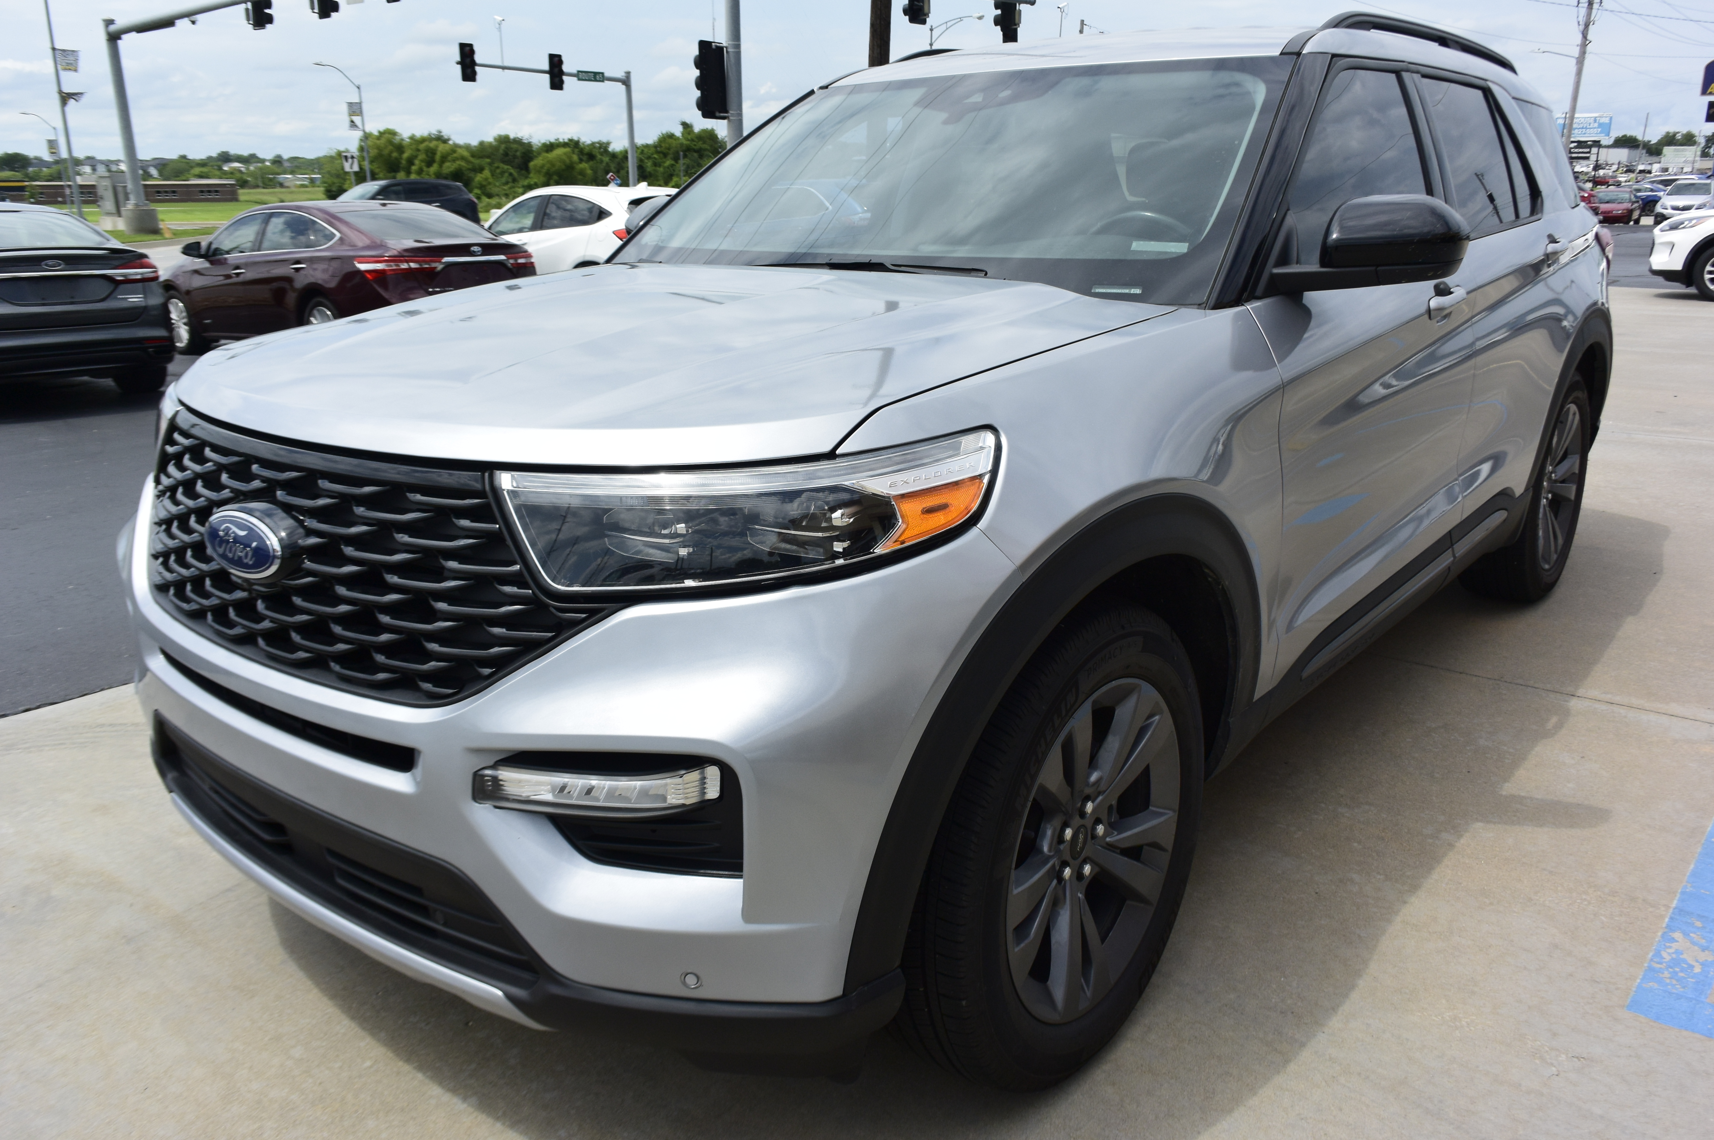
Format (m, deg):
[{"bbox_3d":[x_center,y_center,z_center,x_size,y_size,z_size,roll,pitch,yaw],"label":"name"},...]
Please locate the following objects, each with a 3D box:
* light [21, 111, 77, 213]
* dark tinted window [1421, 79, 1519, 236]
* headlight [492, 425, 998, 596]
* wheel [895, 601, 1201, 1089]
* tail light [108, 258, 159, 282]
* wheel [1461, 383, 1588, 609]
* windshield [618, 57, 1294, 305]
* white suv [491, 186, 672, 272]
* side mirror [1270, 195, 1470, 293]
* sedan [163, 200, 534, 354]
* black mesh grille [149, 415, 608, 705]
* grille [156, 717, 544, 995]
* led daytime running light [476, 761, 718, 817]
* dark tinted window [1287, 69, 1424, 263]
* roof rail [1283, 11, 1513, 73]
[{"bbox_3d":[-66.397,-33.267,105.000,3.100,8.000,0.500,0,17,0],"label":"light"},{"bbox_3d":[1.569,-1.040,3.261,0.060,0.390,0.650,-10,7,42],"label":"dark tinted window"},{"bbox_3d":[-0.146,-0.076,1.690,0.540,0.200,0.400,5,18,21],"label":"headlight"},{"bbox_3d":[0.298,0.414,2.054,0.260,0.775,0.780,12,21,38],"label":"wheel"},{"bbox_3d":[-5.330,-2.213,9.500,0.460,0.175,0.280,-15,23,-41],"label":"tail light"},{"bbox_3d":[2.224,-0.293,4.277,0.260,0.775,0.780,12,21,38],"label":"wheel"},{"bbox_3d":[0.158,-0.879,2.866,1.570,0.130,0.870,13,58,37],"label":"windshield"},{"bbox_3d":[-3.720,-4.400,17.420,4.300,1.600,1.770,14,22,40],"label":"white suv"},{"bbox_3d":[0.875,-0.557,2.179,0.250,0.170,0.220,13,21,37],"label":"side mirror"},{"bbox_3d":[-5.150,-2.830,12.540,4.950,1.460,1.840,13,21,37],"label":"sedan"},{"bbox_3d":[-0.813,-0.037,1.878,1.140,0.330,0.210,13,21,37],"label":"black mesh grille"},{"bbox_3d":[-0.863,0.366,1.976,1.060,0.220,0.170,12,21,38],"label":"grille"},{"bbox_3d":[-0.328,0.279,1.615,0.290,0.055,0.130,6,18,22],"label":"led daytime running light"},{"bbox_3d":[0.996,-0.825,2.591,0.060,0.410,0.850,-10,7,42],"label":"dark tinted window"},{"bbox_3d":[1.573,-1.414,3.525,0.100,0.140,2.150,12,21,38],"label":"roof rail"}]

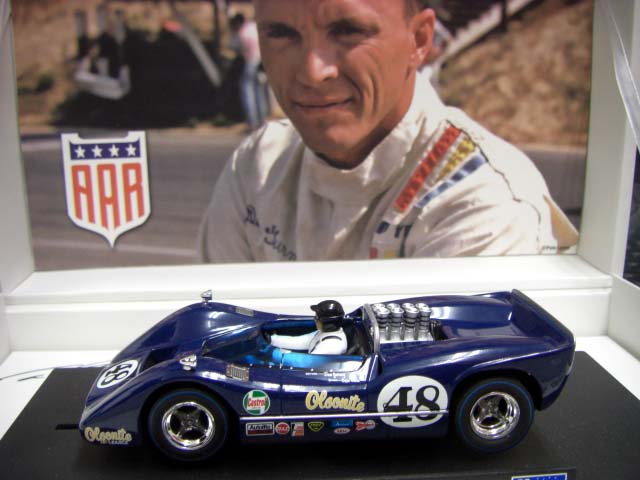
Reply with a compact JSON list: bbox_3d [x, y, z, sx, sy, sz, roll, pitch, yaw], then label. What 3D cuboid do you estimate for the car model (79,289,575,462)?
[{"bbox_3d":[0.001,0.032,0.199,0.125,0.031,0.062,-1,12,-4],"label":"car model"}]

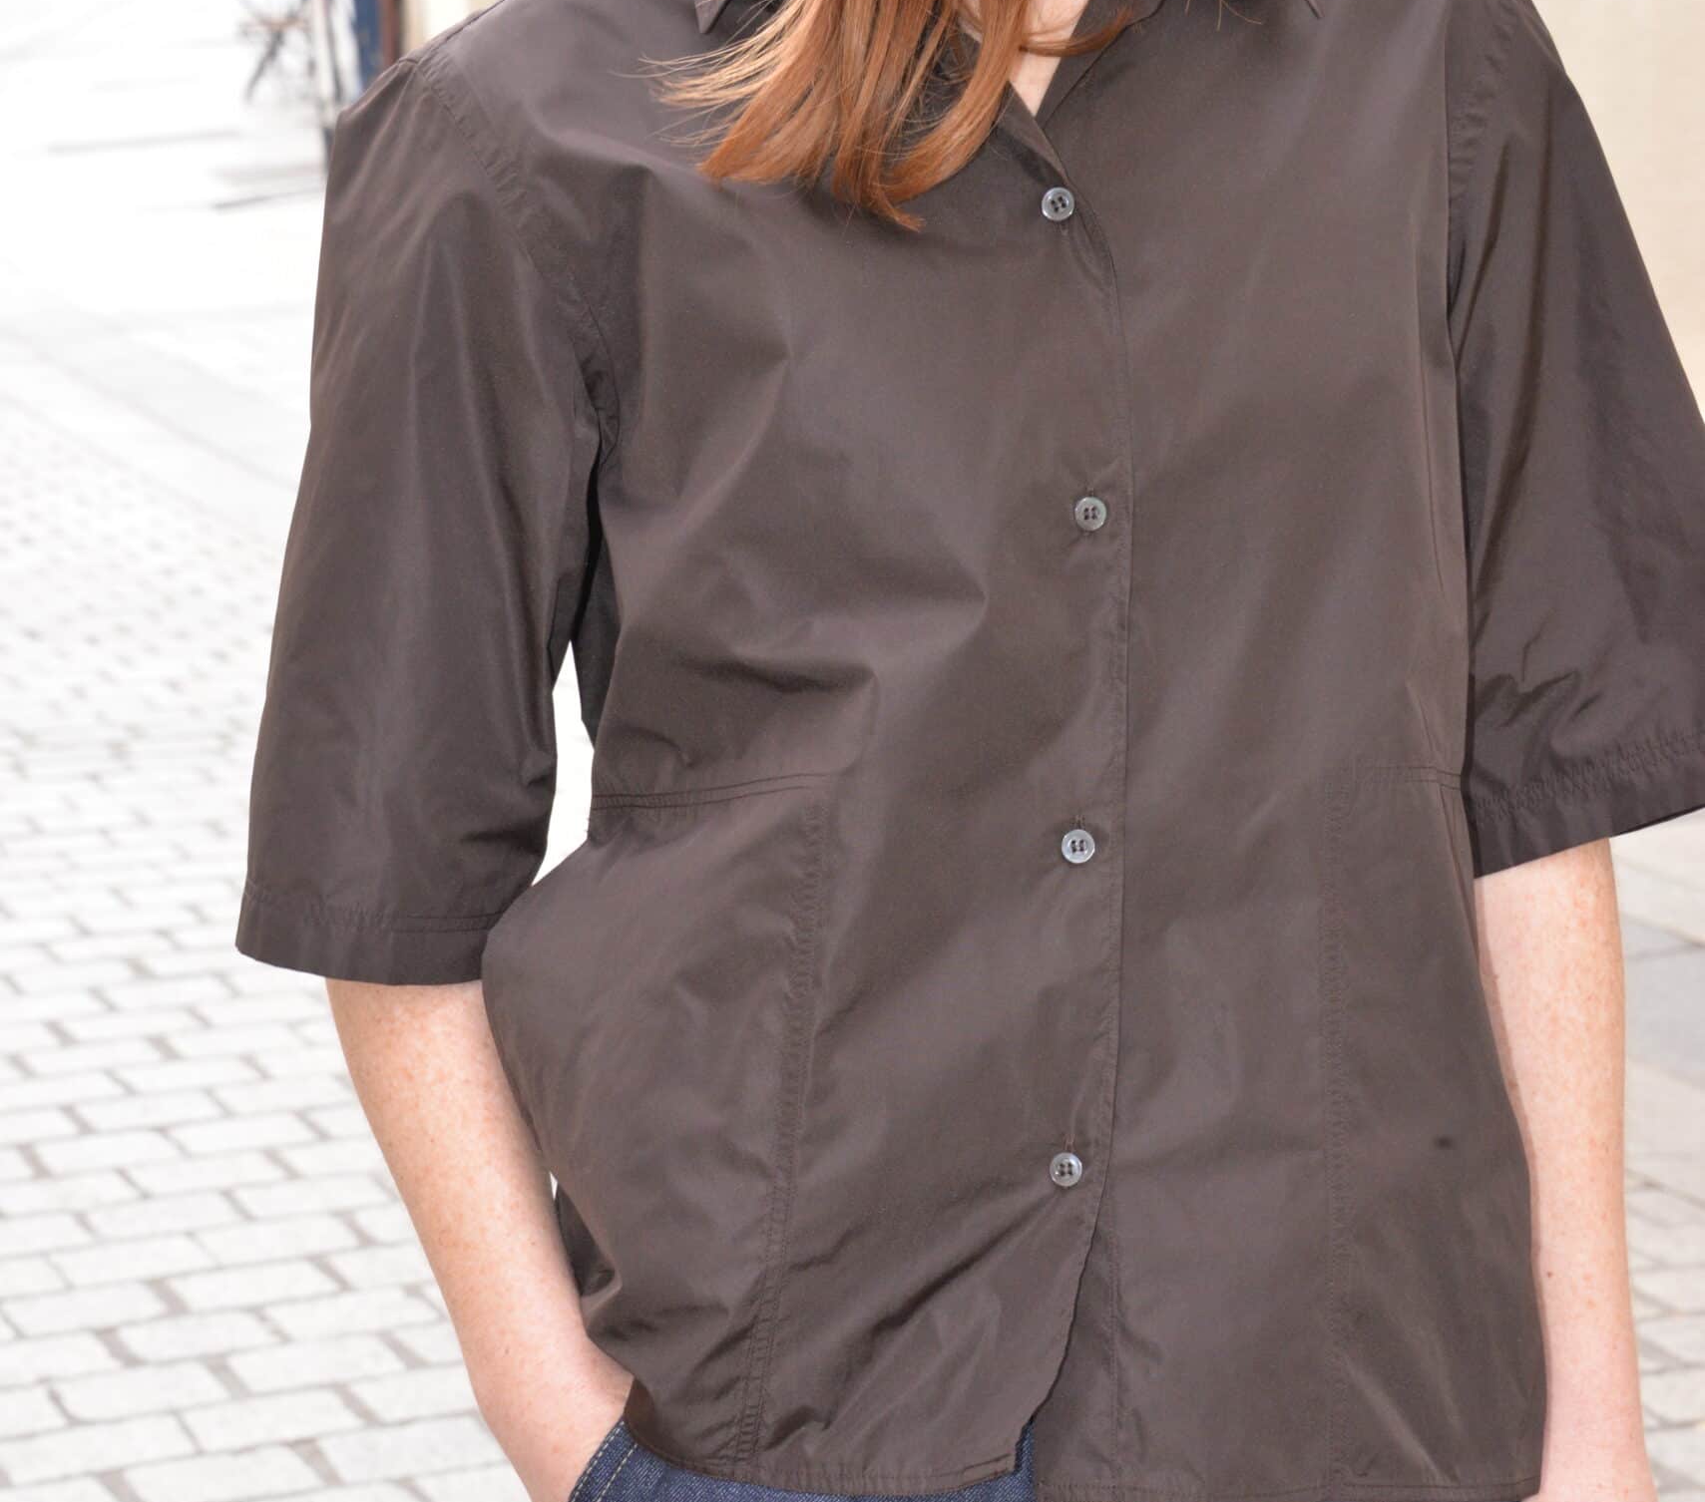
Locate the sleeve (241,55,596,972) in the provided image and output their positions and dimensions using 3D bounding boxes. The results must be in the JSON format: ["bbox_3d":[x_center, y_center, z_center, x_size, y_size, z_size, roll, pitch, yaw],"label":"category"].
[{"bbox_3d":[-0.149,-0.082,1.880,0.122,0.320,0.150,0,14,-13],"label":"sleeve"}]

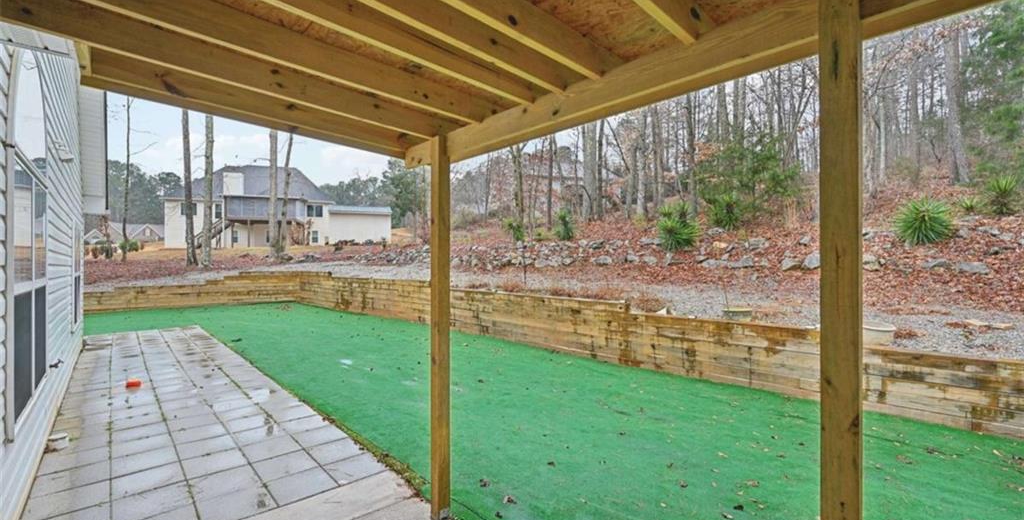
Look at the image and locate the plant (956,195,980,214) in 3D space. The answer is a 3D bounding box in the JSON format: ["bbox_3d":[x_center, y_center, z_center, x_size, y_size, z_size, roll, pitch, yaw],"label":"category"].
[{"bbox_3d":[11.774,-1.431,11.000,0.423,0.464,0.423,0,-1,-43],"label":"plant"}]

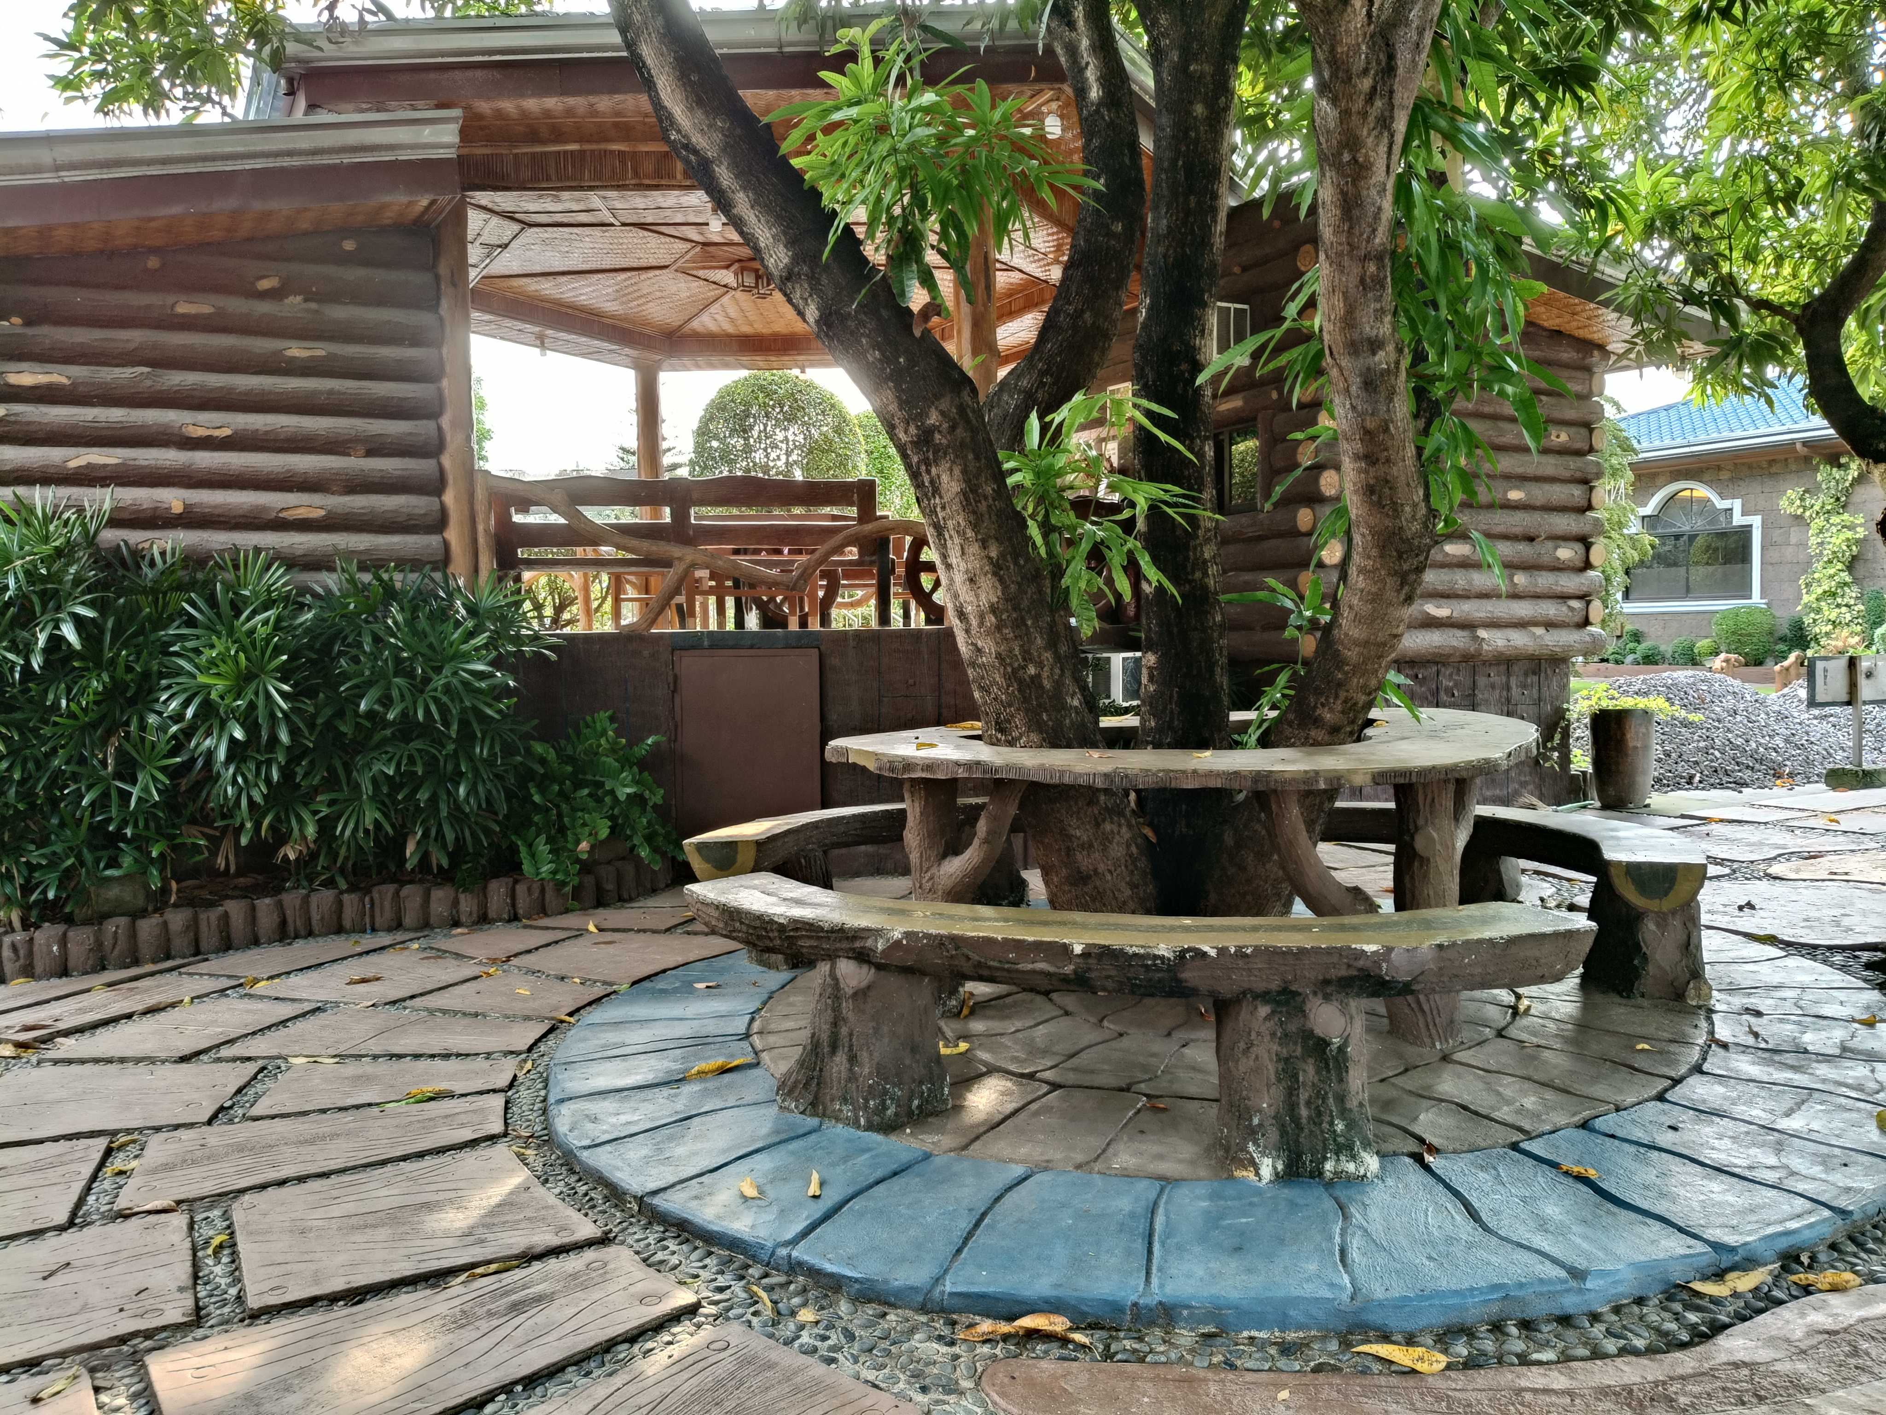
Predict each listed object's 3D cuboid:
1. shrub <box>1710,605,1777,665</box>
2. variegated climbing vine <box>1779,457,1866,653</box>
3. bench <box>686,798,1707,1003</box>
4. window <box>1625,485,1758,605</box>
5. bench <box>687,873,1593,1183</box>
[{"bbox_3d":[11.872,-1.070,21.000,1.000,0.920,1.000,-3,3,-35],"label":"shrub"},{"bbox_3d":[12.876,-2.185,20.700,0.500,2.900,1.200,-3,3,-35],"label":"variegated climbing vine"},{"bbox_3d":[0.800,0.591,4.694,2.900,0.420,1.430,0,3,15],"label":"bench"},{"bbox_3d":[11.848,-2.551,22.400,0.220,1.980,2.200,-3,3,-35],"label":"window"},{"bbox_3d":[0.325,0.661,3.090,2.000,0.440,0.670,0,3,17],"label":"bench"}]

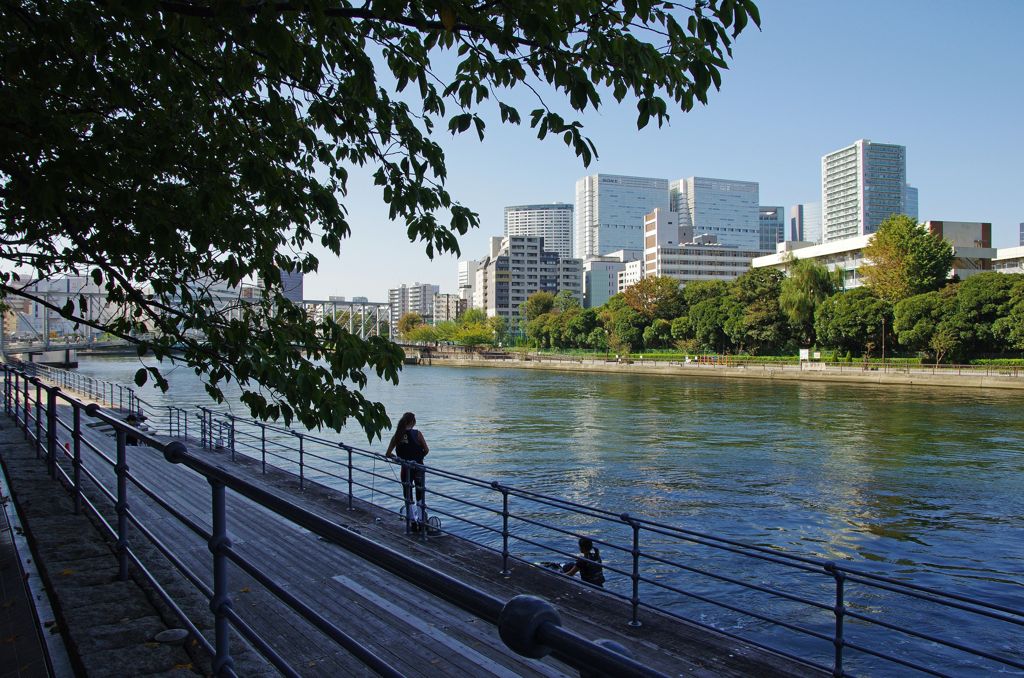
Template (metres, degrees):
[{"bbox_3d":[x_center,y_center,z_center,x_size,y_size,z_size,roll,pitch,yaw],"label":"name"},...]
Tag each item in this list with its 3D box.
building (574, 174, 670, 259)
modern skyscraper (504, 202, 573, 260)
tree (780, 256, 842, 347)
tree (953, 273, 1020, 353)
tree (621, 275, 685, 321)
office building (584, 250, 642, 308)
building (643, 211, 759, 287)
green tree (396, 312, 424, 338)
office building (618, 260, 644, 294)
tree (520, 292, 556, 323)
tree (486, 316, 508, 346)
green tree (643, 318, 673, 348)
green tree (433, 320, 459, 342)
[{"bbox_3d":[96.100,-68.000,624.000,66.000,140.000,46.000,0,0,-18],"label":"building"},{"bbox_3d":[30.000,-70.000,760.000,73.000,144.000,34.000,0,0,9],"label":"modern skyscraper"},{"bbox_3d":[38.830,-4.019,92.000,7.590,13.350,7.590,0,0,23],"label":"tree"},{"bbox_3d":[52.400,-2.550,78.030,7.500,9.520,7.200,0,-1,34],"label":"tree"},{"bbox_3d":[24.960,-4.450,126.050,11.300,14.010,10.500,0,-1,11],"label":"tree"},{"bbox_3d":[49.400,-21.500,366.000,30.000,47.000,24.000,0,0,-18],"label":"office building"},{"bbox_3d":[63.400,-18.500,231.000,39.000,43.500,16.000,0,0,-13],"label":"building"},{"bbox_3d":[-22.900,-2.300,160.000,6.300,7.400,6.000,0,0,-8],"label":"green tree"},{"bbox_3d":[56.500,-14.000,308.000,14.000,36.500,22.000,0,0,-13],"label":"office building"},{"bbox_3d":[5.740,-3.520,148.040,7.500,12.350,7.200,0,-1,2],"label":"tree"},{"bbox_3d":[-2.700,-1.300,133.000,4.200,5.800,4.200,0,0,-1],"label":"tree"},{"bbox_3d":[22.760,-0.390,111.010,4.800,5.620,4.600,0,-1,12],"label":"green tree"},{"bbox_3d":[-13.870,-1.251,148.000,5.950,5.210,5.950,0,0,-5],"label":"green tree"}]

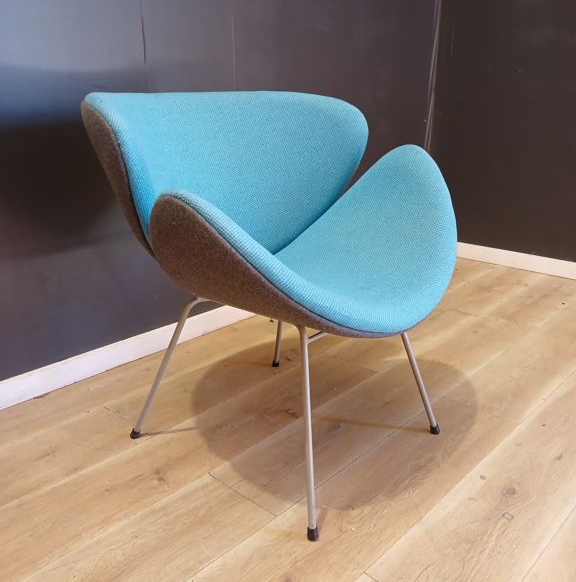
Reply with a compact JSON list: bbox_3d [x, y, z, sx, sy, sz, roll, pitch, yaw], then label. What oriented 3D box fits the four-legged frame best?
[{"bbox_3d":[-0.001,0.172,1.389,0.553,0.367,0.521,15,24,38],"label":"four-legged frame"}]

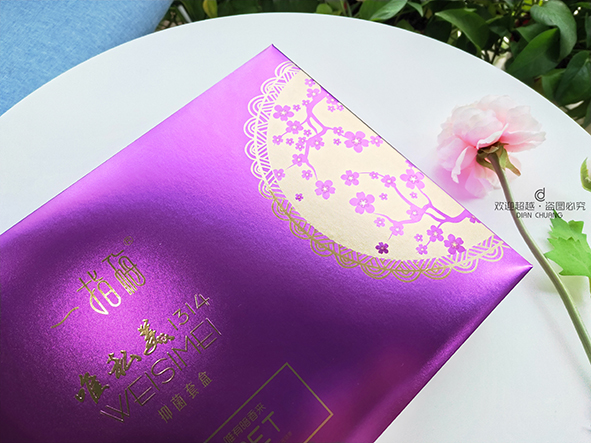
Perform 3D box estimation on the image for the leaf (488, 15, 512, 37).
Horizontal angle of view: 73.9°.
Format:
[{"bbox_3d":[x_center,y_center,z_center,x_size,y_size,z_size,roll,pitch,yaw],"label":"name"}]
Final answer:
[{"bbox_3d":[0.338,-0.323,0.650,0.036,0.022,0.050,-32,81,4],"label":"leaf"}]

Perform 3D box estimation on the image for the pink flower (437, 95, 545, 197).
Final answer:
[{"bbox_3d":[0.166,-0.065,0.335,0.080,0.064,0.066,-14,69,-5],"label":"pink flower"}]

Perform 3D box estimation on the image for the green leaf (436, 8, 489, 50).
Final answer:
[{"bbox_3d":[0.260,-0.298,0.610,0.088,0.030,0.050,39,91,10],"label":"green leaf"}]

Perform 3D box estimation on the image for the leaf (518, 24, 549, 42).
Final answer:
[{"bbox_3d":[0.382,-0.302,0.630,0.056,0.022,0.040,32,90,10],"label":"leaf"}]

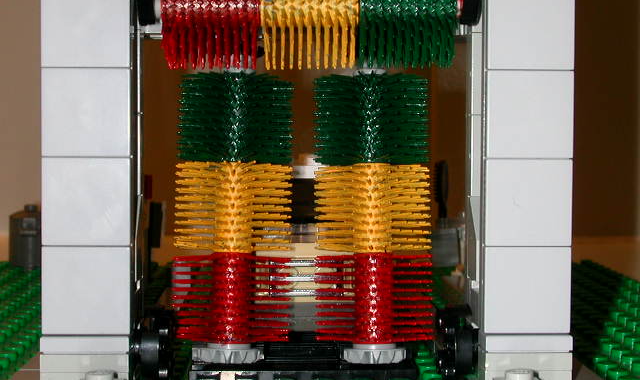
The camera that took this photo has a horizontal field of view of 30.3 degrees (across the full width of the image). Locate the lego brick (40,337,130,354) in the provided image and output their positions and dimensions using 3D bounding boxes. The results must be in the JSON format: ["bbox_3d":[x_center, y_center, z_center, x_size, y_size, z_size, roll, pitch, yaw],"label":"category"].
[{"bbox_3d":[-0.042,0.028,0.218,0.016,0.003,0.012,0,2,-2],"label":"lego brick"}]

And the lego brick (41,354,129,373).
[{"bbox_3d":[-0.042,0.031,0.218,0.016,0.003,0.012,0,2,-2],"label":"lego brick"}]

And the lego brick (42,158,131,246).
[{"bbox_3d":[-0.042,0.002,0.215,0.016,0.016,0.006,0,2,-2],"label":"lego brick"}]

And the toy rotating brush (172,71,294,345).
[{"bbox_3d":[-0.019,0.004,0.261,0.026,0.060,0.026,1,0,-2],"label":"toy rotating brush"}]

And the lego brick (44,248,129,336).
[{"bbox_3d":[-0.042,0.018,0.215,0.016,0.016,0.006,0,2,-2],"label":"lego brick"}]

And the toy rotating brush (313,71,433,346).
[{"bbox_3d":[0.012,0.004,0.261,0.026,0.060,0.026,-1,0,-2],"label":"toy rotating brush"}]

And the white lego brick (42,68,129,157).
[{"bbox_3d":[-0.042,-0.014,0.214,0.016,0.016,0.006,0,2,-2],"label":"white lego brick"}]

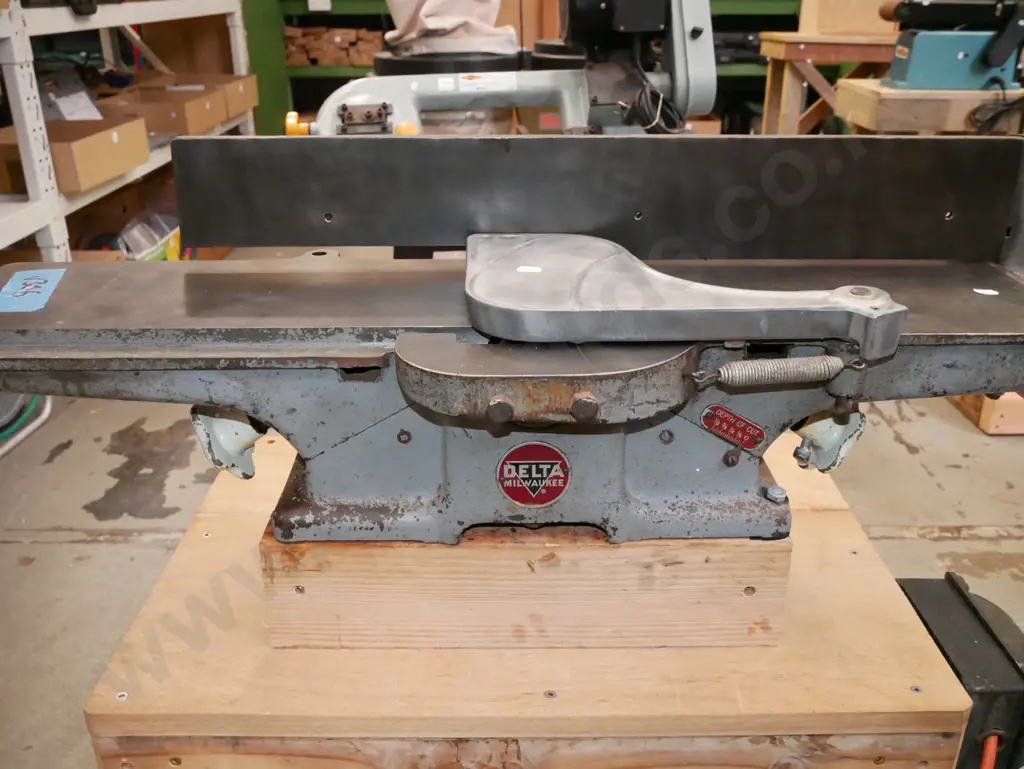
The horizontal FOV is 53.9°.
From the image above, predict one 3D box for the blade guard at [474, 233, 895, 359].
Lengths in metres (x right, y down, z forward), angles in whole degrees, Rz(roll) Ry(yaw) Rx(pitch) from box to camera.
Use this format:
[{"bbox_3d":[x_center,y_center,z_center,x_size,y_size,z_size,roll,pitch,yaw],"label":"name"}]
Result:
[{"bbox_3d":[0.125,-0.083,0.835,0.328,0.037,0.241,0,23,0],"label":"blade guard"}]

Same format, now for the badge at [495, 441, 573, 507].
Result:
[{"bbox_3d":[0.017,0.066,0.743,0.055,0.055,0.004,0,22,0],"label":"badge"}]

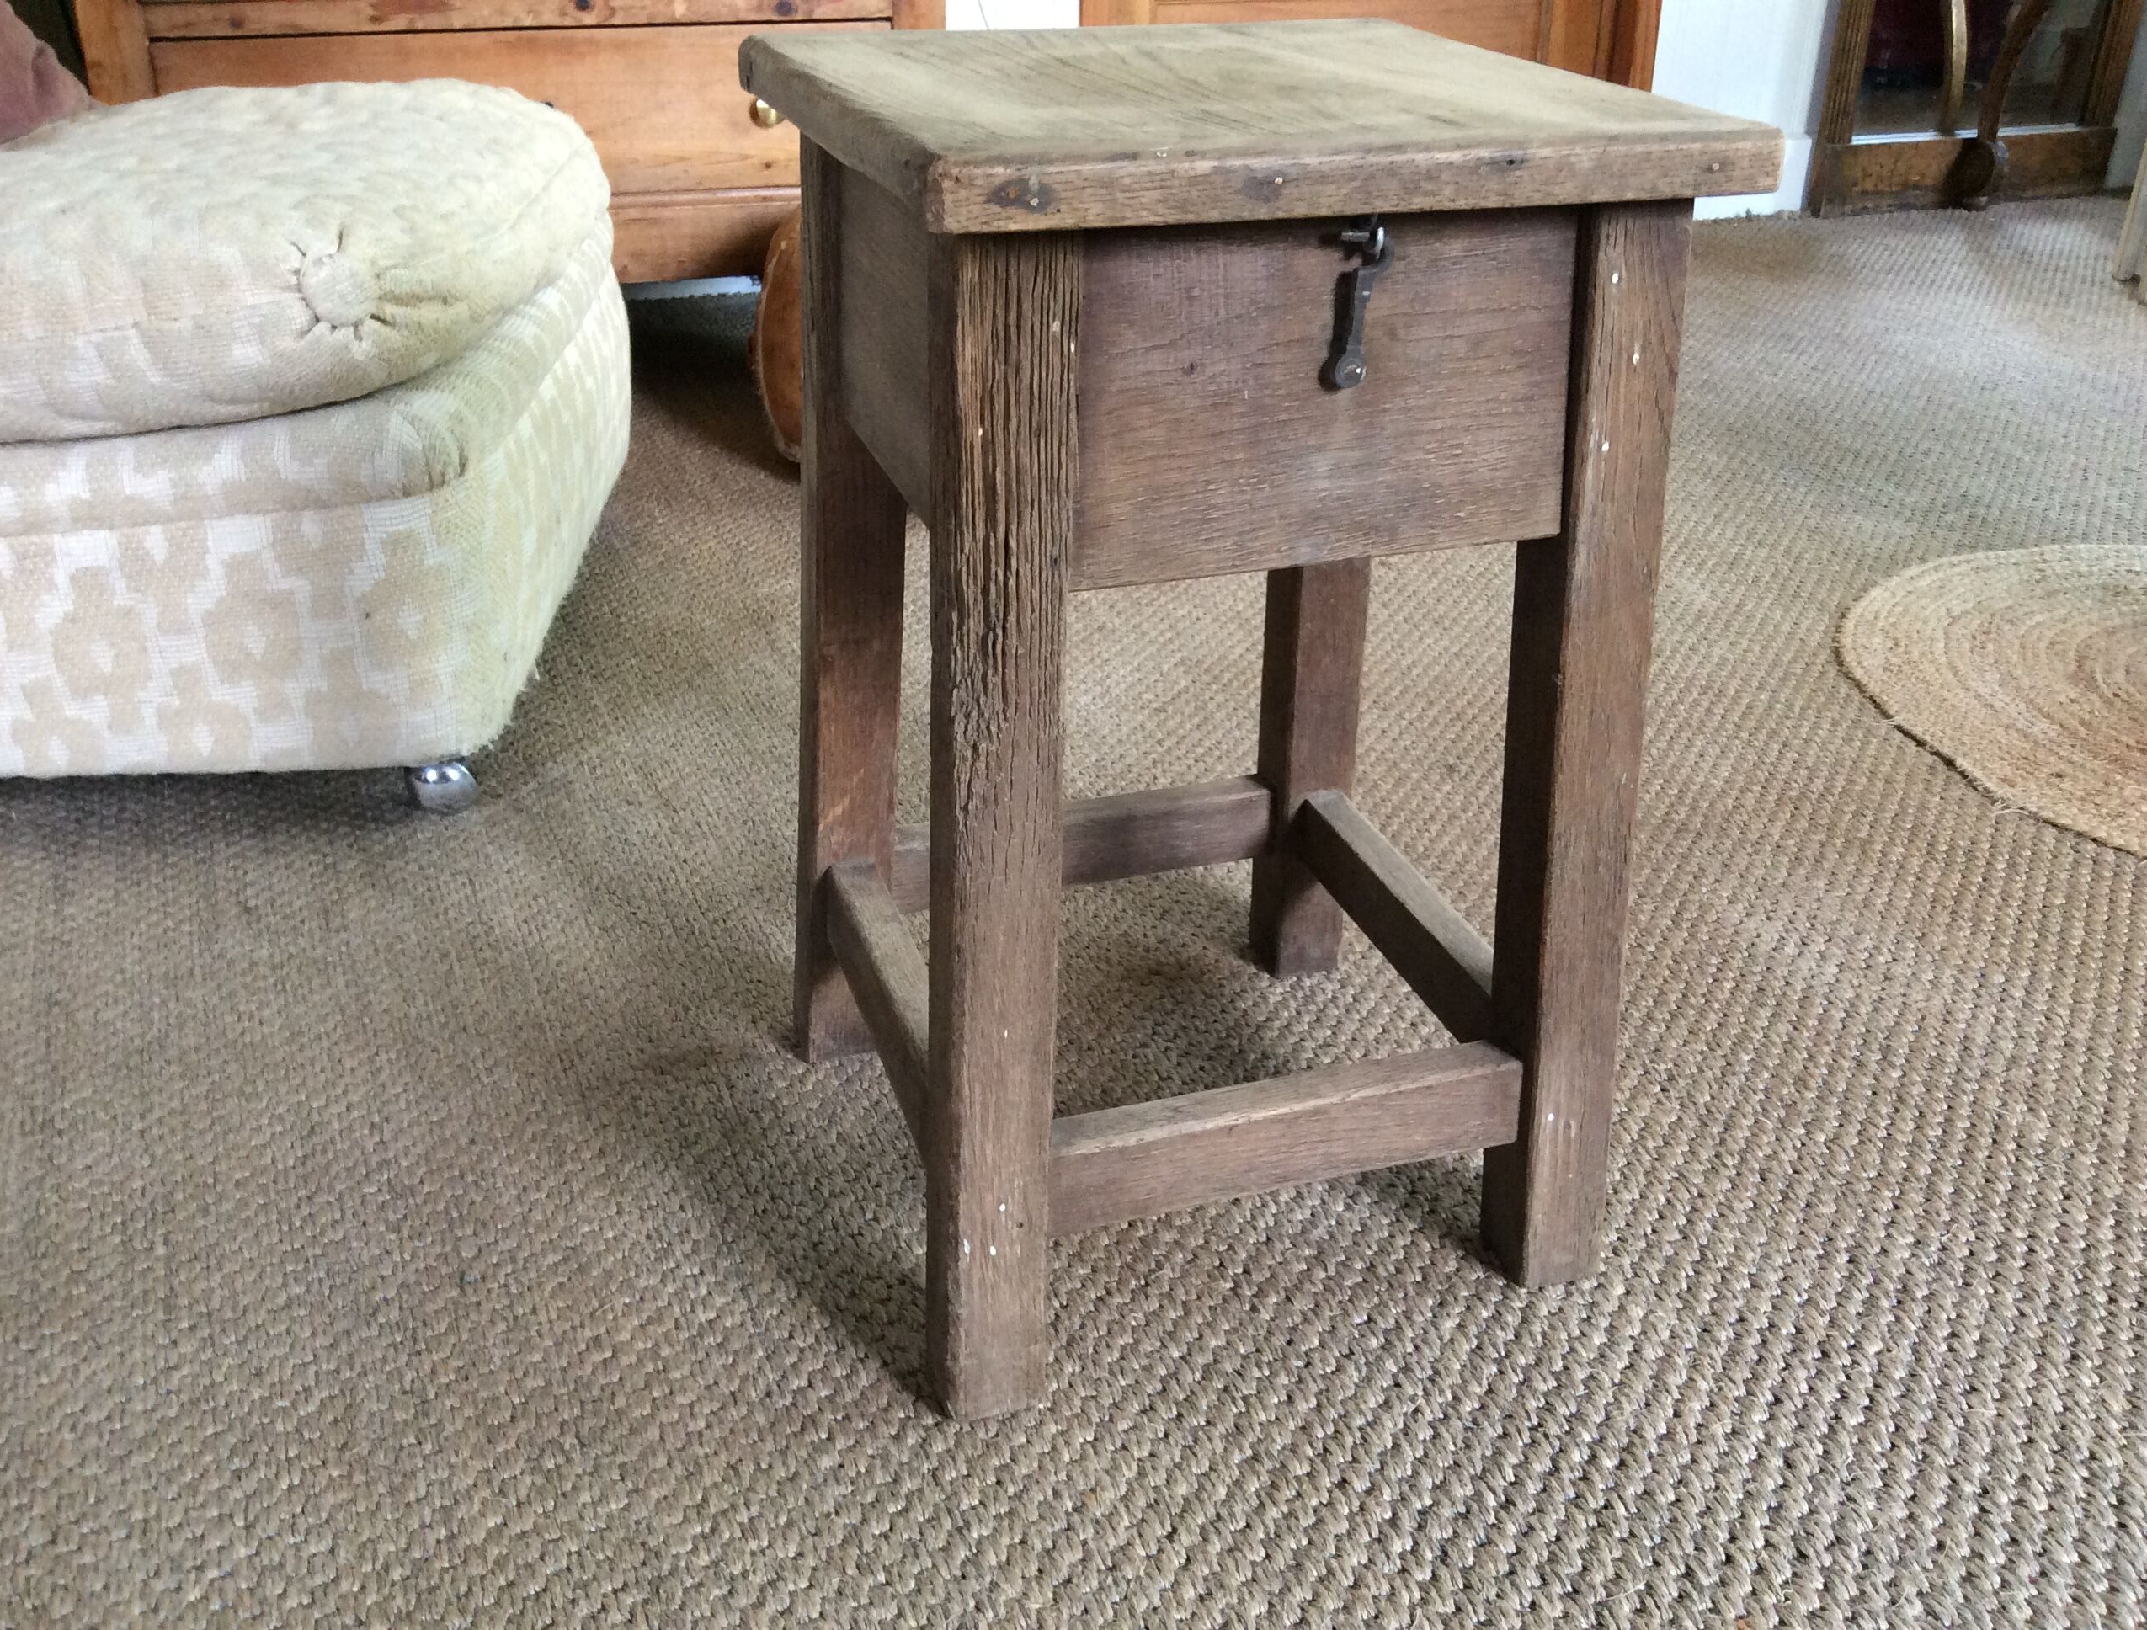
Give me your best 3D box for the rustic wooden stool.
[{"bbox_3d":[0.048,-0.058,0.861,0.301,0.485,0.301,-8,30,-17],"label":"rustic wooden stool"}]

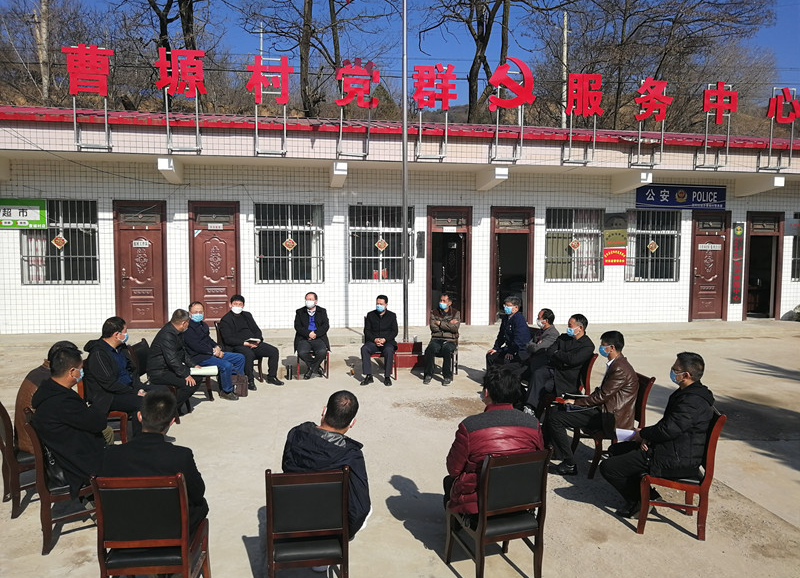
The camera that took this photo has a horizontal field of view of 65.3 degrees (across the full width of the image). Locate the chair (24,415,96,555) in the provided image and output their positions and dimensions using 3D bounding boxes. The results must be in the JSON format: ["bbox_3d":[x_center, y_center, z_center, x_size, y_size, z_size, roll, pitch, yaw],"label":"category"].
[{"bbox_3d":[-2.388,1.351,4.560,0.580,0.935,0.485,-2,5,-30],"label":"chair"}]

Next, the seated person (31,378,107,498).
[{"bbox_3d":[-2.296,1.100,4.760,0.800,1.320,0.600,-2,5,-38],"label":"seated person"}]

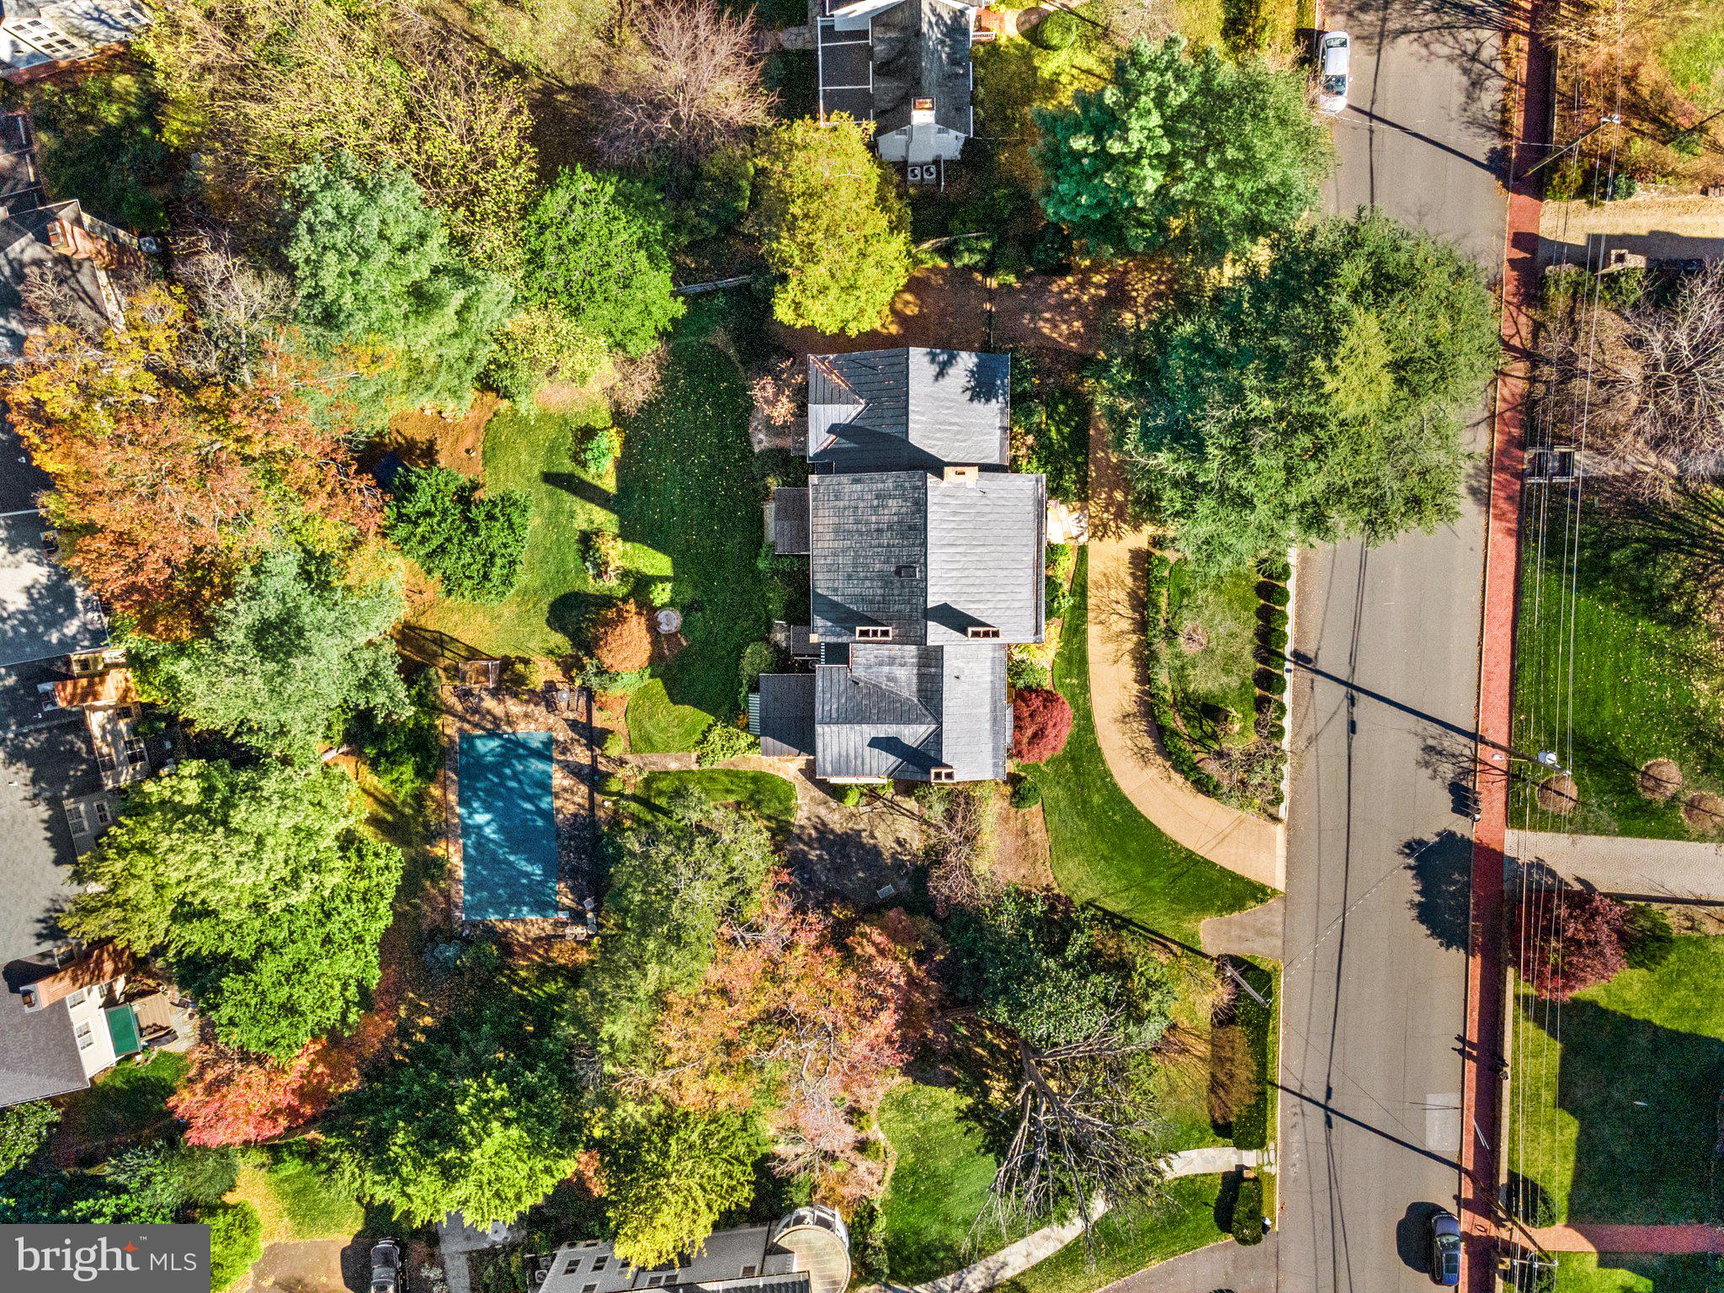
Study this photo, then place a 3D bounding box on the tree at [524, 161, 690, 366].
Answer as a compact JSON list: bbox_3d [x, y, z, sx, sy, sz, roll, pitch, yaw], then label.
[{"bbox_3d":[-15.300,-22.410,71.690,9.360,12.000,10.390,0,91,0],"label":"tree"}]

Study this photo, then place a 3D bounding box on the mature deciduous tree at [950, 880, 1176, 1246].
[{"bbox_3d":[11.552,23.980,69.531,12.820,15.500,17.960,0,94,1],"label":"mature deciduous tree"}]

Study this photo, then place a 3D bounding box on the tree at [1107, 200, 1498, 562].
[{"bbox_3d":[24.710,-14.490,69.300,21.570,17.000,19.990,0,91,0],"label":"tree"}]

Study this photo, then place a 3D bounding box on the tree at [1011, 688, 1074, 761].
[{"bbox_3d":[11.159,4.894,74.377,3.990,3.500,4.670,0,94,1],"label":"tree"}]

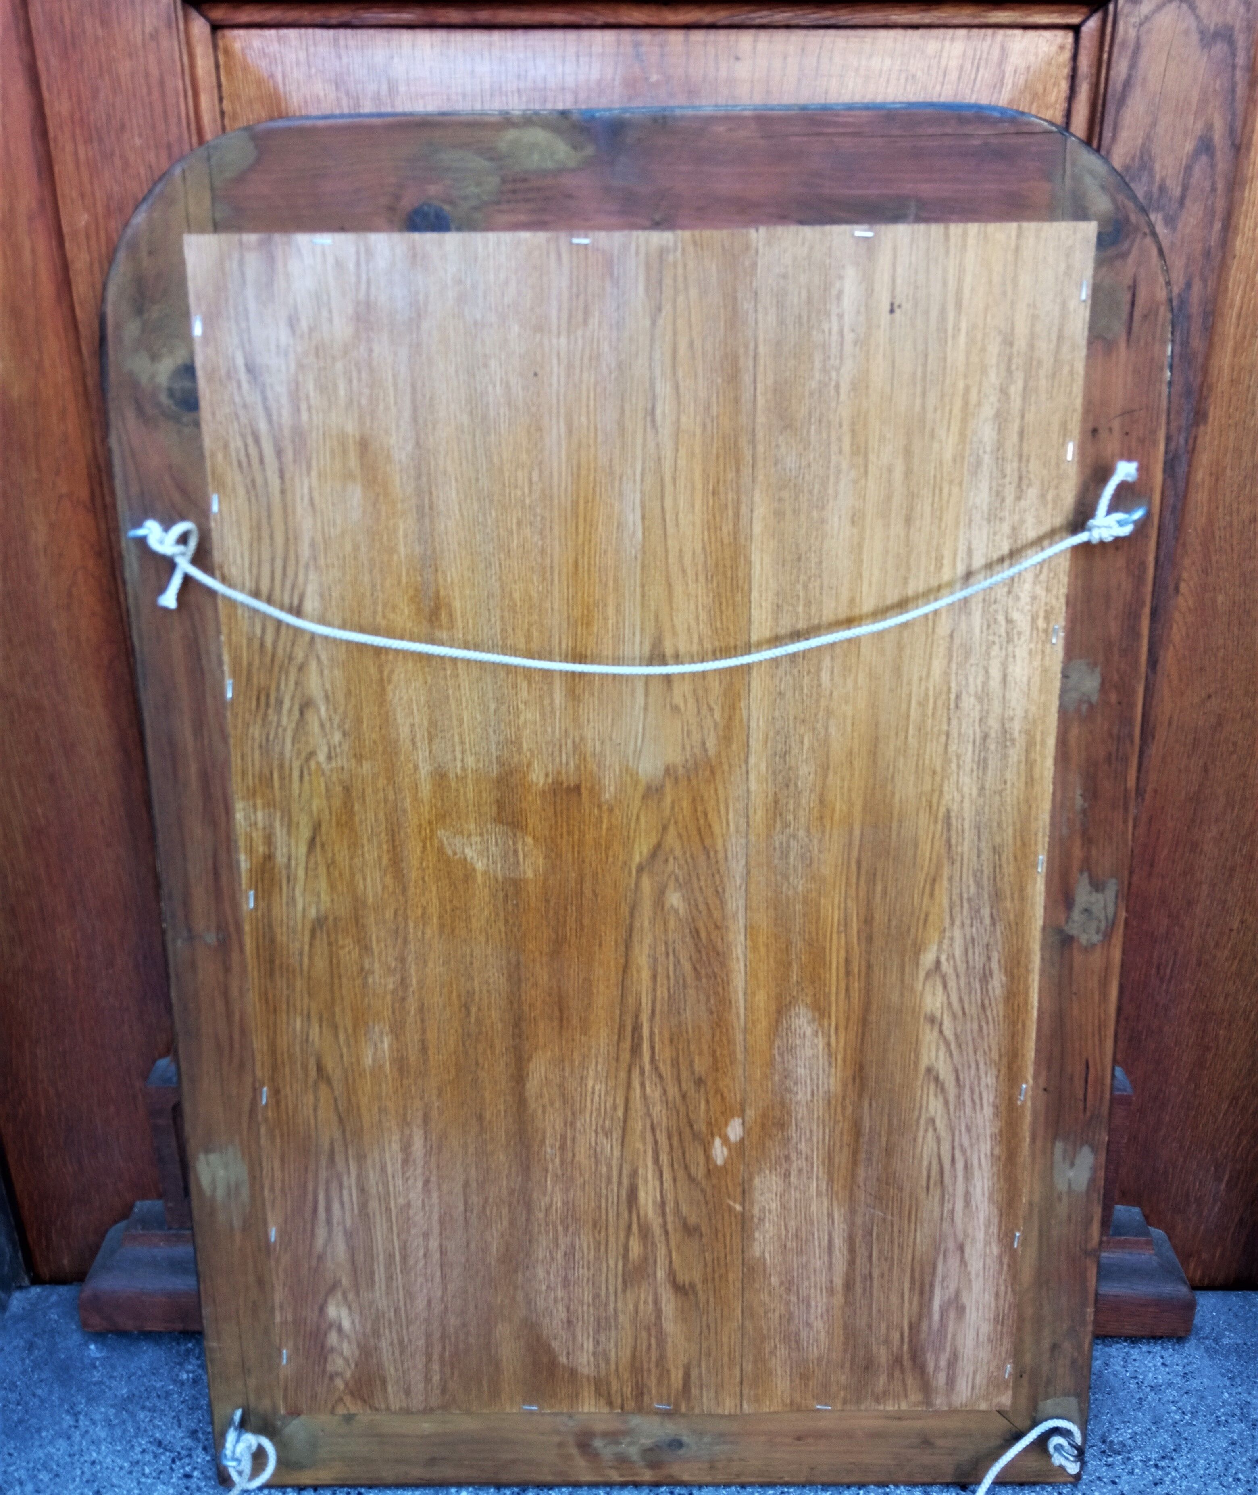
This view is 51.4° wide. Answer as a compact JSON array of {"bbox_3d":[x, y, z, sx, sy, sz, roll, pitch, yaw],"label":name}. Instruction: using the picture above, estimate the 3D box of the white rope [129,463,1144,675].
[{"bbox_3d":[0.003,-0.114,0.853,0.665,0.138,0.038,0,14,1],"label":"white rope"}]

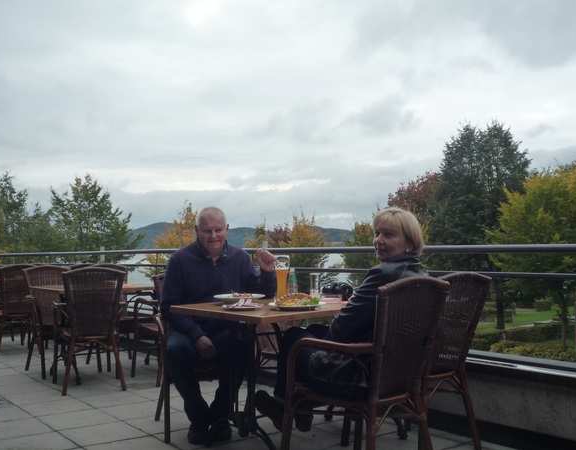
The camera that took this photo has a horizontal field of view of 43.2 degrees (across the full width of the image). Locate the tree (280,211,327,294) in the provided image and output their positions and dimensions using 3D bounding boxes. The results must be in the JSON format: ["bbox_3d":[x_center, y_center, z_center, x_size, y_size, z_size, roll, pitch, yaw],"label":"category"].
[{"bbox_3d":[1.043,2.243,46.000,3.200,6.300,3.200,-1,-2,0],"label":"tree"}]

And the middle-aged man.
[{"bbox_3d":[-0.397,0.516,4.137,0.660,1.290,0.700,-1,-2,-13],"label":"middle-aged man"}]

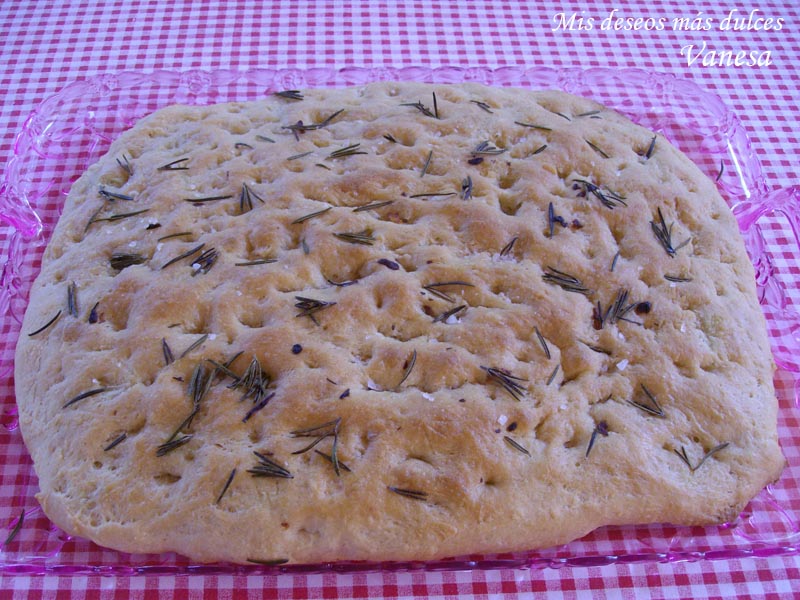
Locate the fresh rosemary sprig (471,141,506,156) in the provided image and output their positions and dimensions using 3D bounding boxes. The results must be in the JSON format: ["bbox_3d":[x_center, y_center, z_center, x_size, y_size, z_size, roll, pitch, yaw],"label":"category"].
[{"bbox_3d":[0.049,-0.087,0.471,0.022,0.004,0.010,-7,54,-7],"label":"fresh rosemary sprig"}]

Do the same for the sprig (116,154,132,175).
[{"bbox_3d":[-0.152,-0.075,0.464,0.006,0.004,0.018,-33,61,-24],"label":"sprig"}]

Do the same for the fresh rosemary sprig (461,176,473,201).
[{"bbox_3d":[0.041,-0.067,0.501,0.006,0.006,0.021,3,53,1],"label":"fresh rosemary sprig"}]

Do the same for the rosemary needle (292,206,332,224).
[{"bbox_3d":[-0.051,-0.049,0.485,0.026,0.003,0.003,-25,57,-18],"label":"rosemary needle"}]

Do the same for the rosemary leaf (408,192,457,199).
[{"bbox_3d":[0.018,-0.056,0.443,0.026,0.003,0.003,-5,53,-5],"label":"rosemary leaf"}]

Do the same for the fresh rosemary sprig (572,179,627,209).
[{"bbox_3d":[0.119,-0.063,0.497,0.037,0.008,0.015,35,60,23],"label":"fresh rosemary sprig"}]

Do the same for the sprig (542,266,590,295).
[{"bbox_3d":[0.083,-0.009,0.410,0.025,0.005,0.009,25,56,16],"label":"sprig"}]

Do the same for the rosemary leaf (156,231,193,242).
[{"bbox_3d":[-0.102,-0.029,0.376,0.016,0.003,0.003,-15,55,-13],"label":"rosemary leaf"}]

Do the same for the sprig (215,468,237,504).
[{"bbox_3d":[-0.081,0.087,0.388,0.002,0.002,0.018,17,55,11],"label":"sprig"}]

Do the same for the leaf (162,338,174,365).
[{"bbox_3d":[-0.120,0.026,0.430,0.004,0.003,0.017,-18,56,-13],"label":"leaf"}]

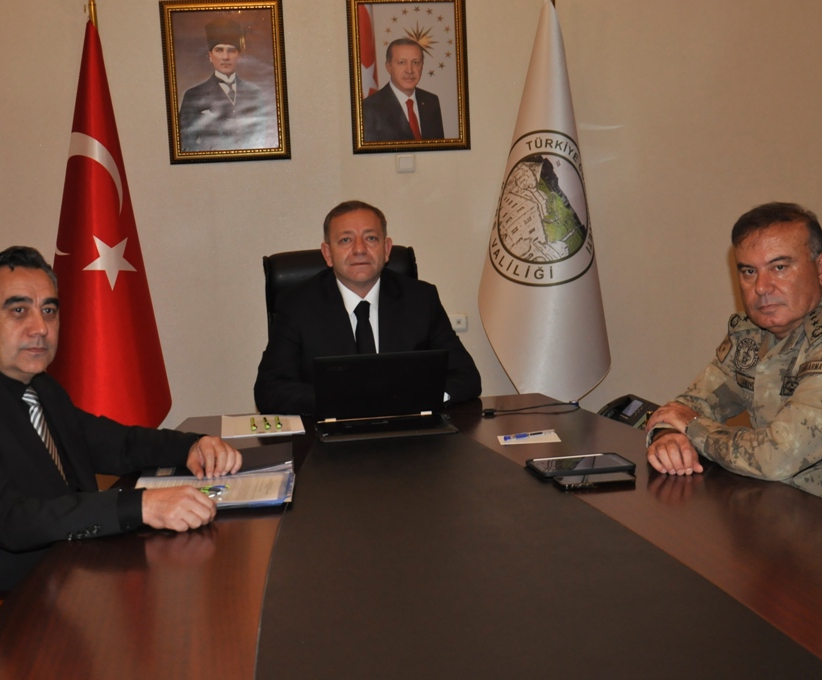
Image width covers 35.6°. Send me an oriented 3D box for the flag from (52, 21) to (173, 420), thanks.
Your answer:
[{"bbox_3d":[-1.210,-0.398,4.946,0.510,1.680,0.300,-4,7,-10],"label":"flag"}]

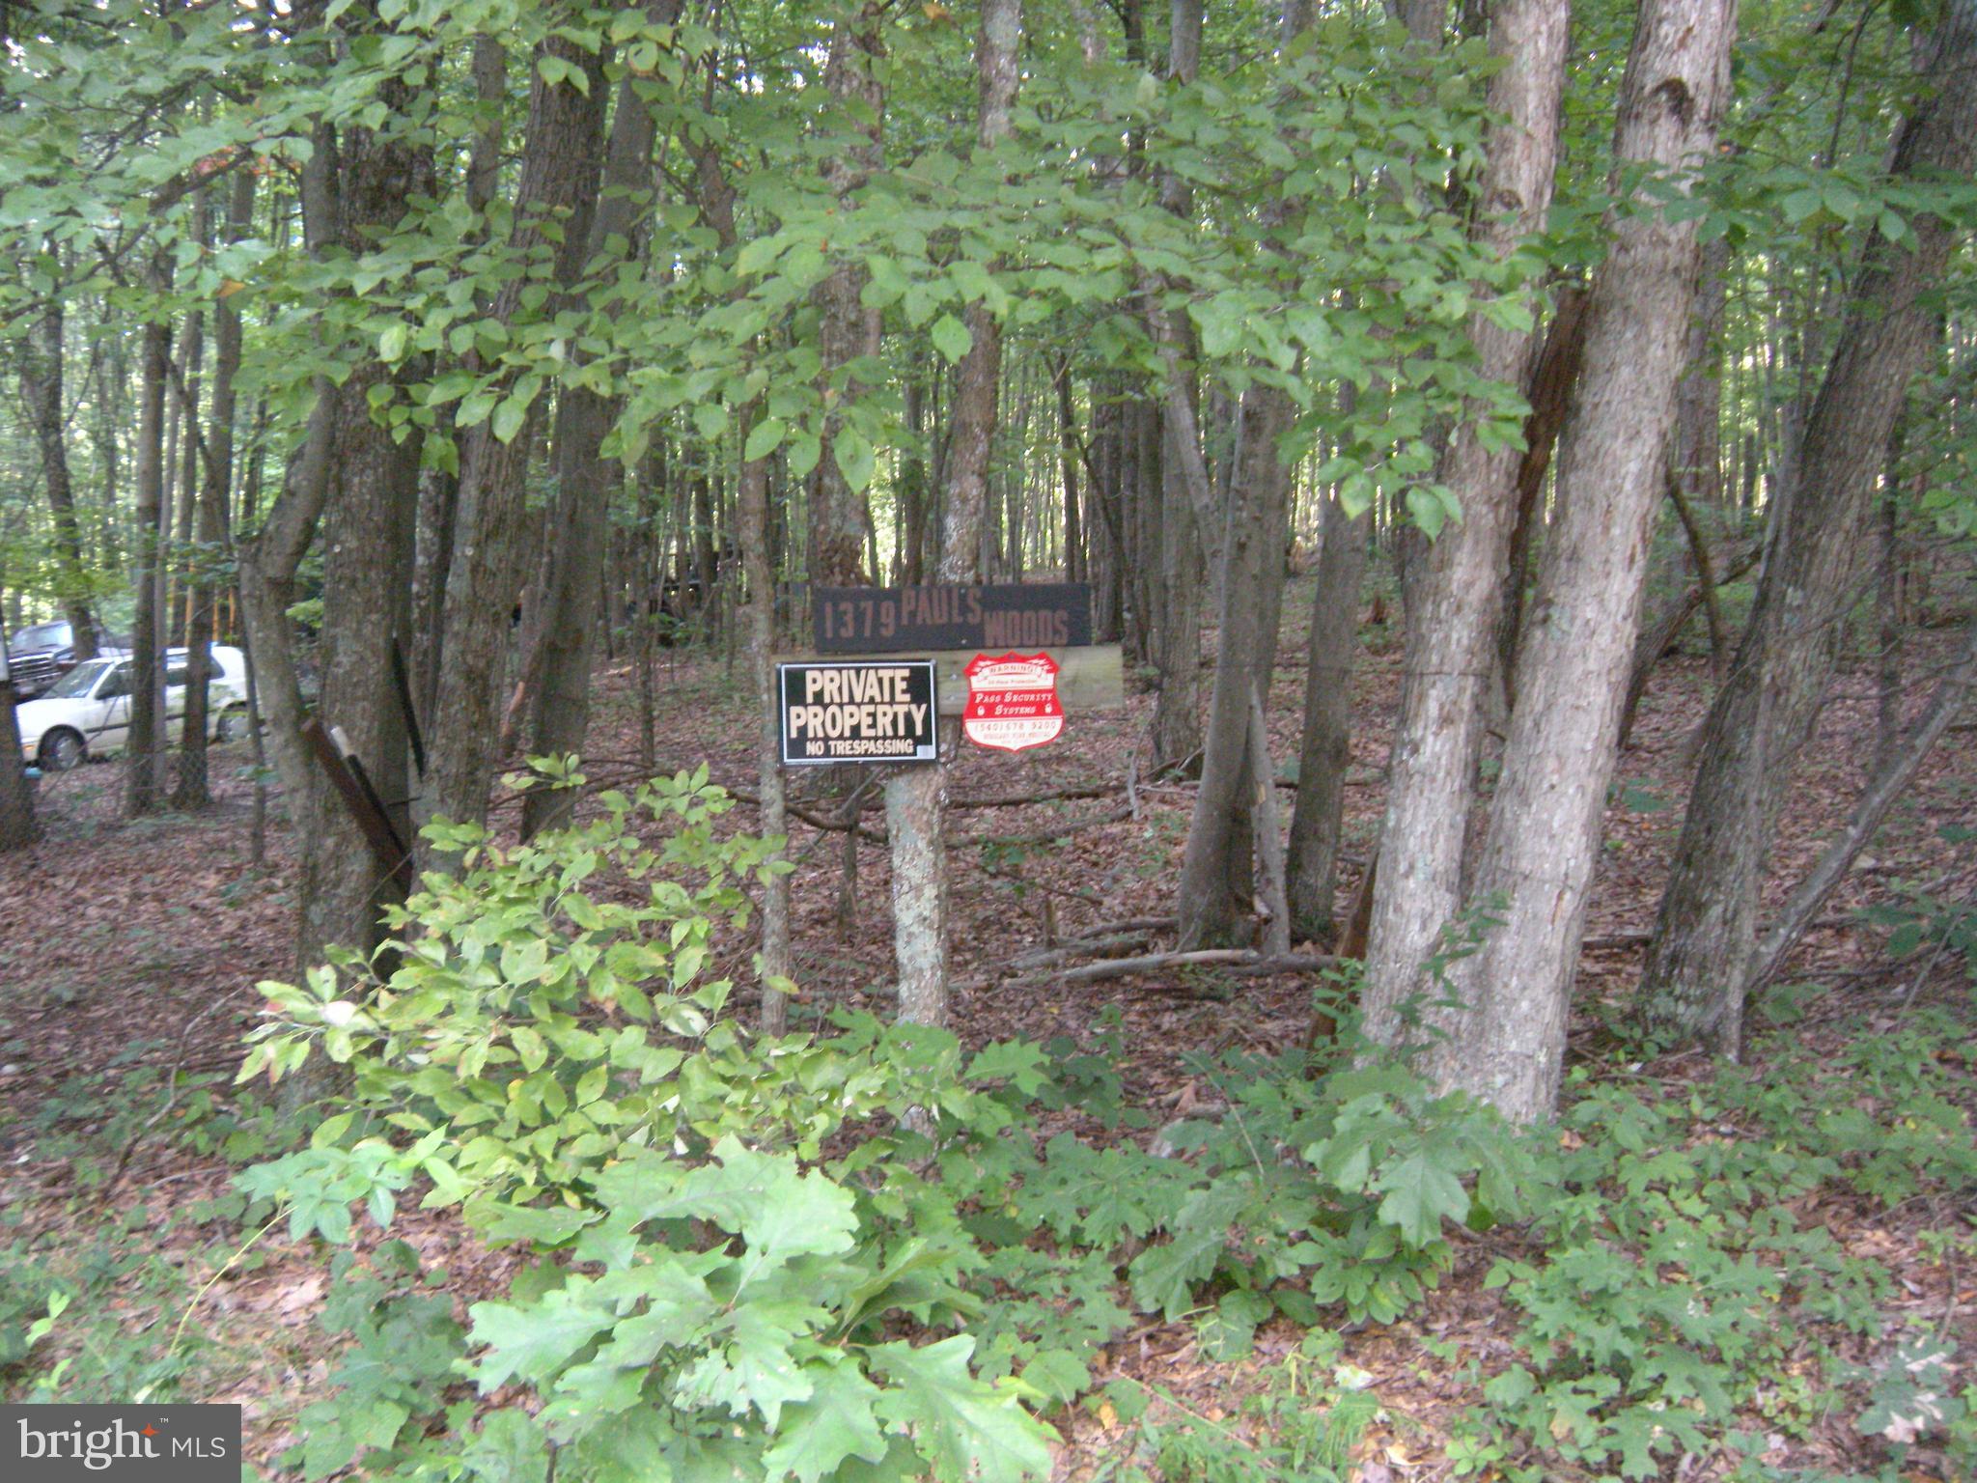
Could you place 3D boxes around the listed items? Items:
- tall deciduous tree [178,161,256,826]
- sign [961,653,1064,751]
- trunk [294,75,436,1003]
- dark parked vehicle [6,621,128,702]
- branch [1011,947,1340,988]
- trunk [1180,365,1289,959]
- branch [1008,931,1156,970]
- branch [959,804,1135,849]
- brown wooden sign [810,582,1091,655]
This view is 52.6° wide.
[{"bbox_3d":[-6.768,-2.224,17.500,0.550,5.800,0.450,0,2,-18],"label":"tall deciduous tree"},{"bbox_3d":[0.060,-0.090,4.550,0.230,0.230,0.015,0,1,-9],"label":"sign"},{"bbox_3d":[-1.532,-0.479,4.900,0.330,2.300,0.310,0,1,-12],"label":"trunk"},{"bbox_3d":[-17.700,-1.400,39.000,1.950,1.900,5.300,0,1,-7],"label":"dark parked vehicle"},{"bbox_3d":[0.618,0.764,6.750,1.220,0.100,0.160,0,2,-19],"label":"branch"},{"bbox_3d":[0.900,-0.292,7.350,0.400,2.150,0.360,0,1,0],"label":"trunk"},{"bbox_3d":[0.332,0.743,7.100,0.720,0.090,0.120,-1,2,-34],"label":"branch"},{"bbox_3d":[0.307,0.455,10.600,1.250,0.100,0.150,-1,2,-34],"label":"branch"},{"bbox_3d":[-0.084,-0.280,4.550,0.635,0.147,0.025,0,1,-10],"label":"brown wooden sign"}]

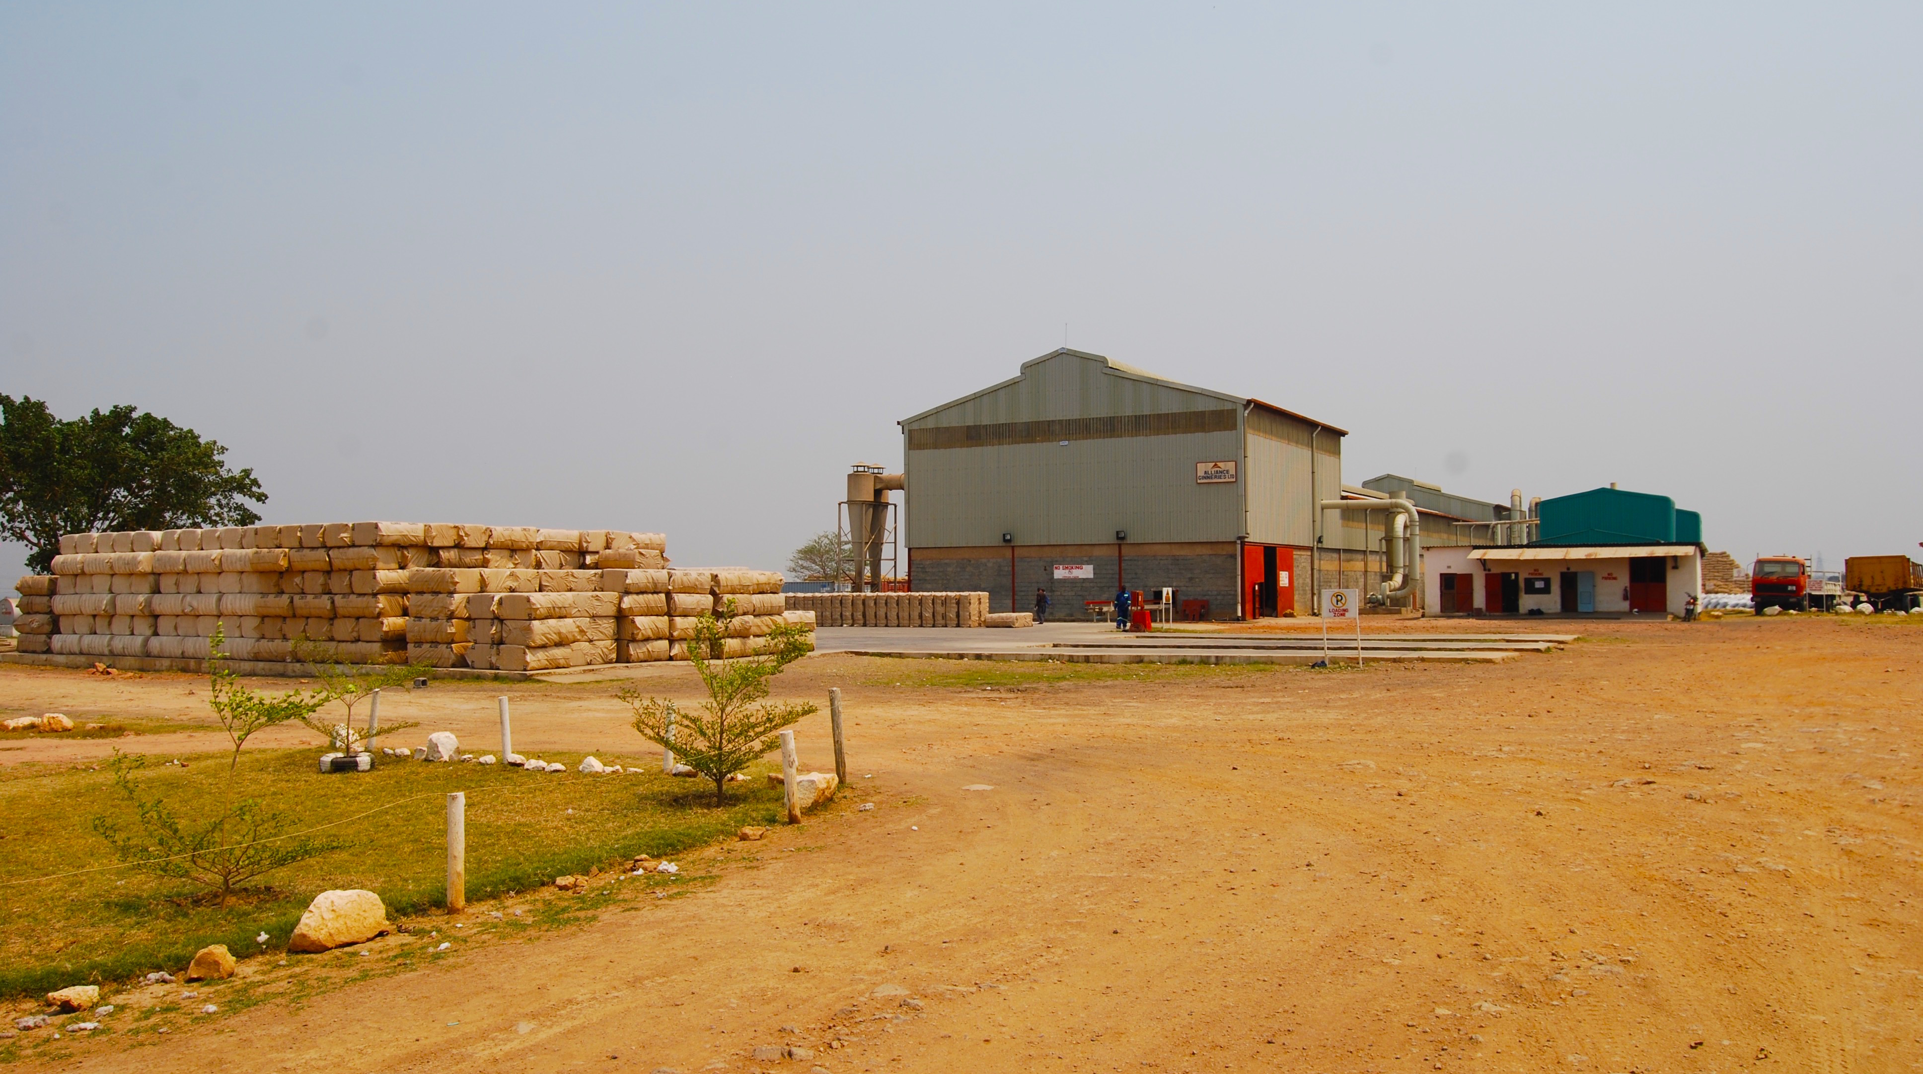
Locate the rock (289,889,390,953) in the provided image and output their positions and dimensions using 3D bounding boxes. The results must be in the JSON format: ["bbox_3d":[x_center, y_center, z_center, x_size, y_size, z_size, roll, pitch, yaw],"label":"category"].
[{"bbox_3d":[-3.260,1.996,7.571,0.460,0.260,0.340,1,-2,-30],"label":"rock"}]

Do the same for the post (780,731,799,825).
[{"bbox_3d":[-1.342,1.881,11.390,0.100,0.725,0.100,-5,-2,0],"label":"post"}]

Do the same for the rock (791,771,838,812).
[{"bbox_3d":[-1.270,2.149,12.391,0.390,0.260,0.360,1,-2,-30],"label":"rock"}]

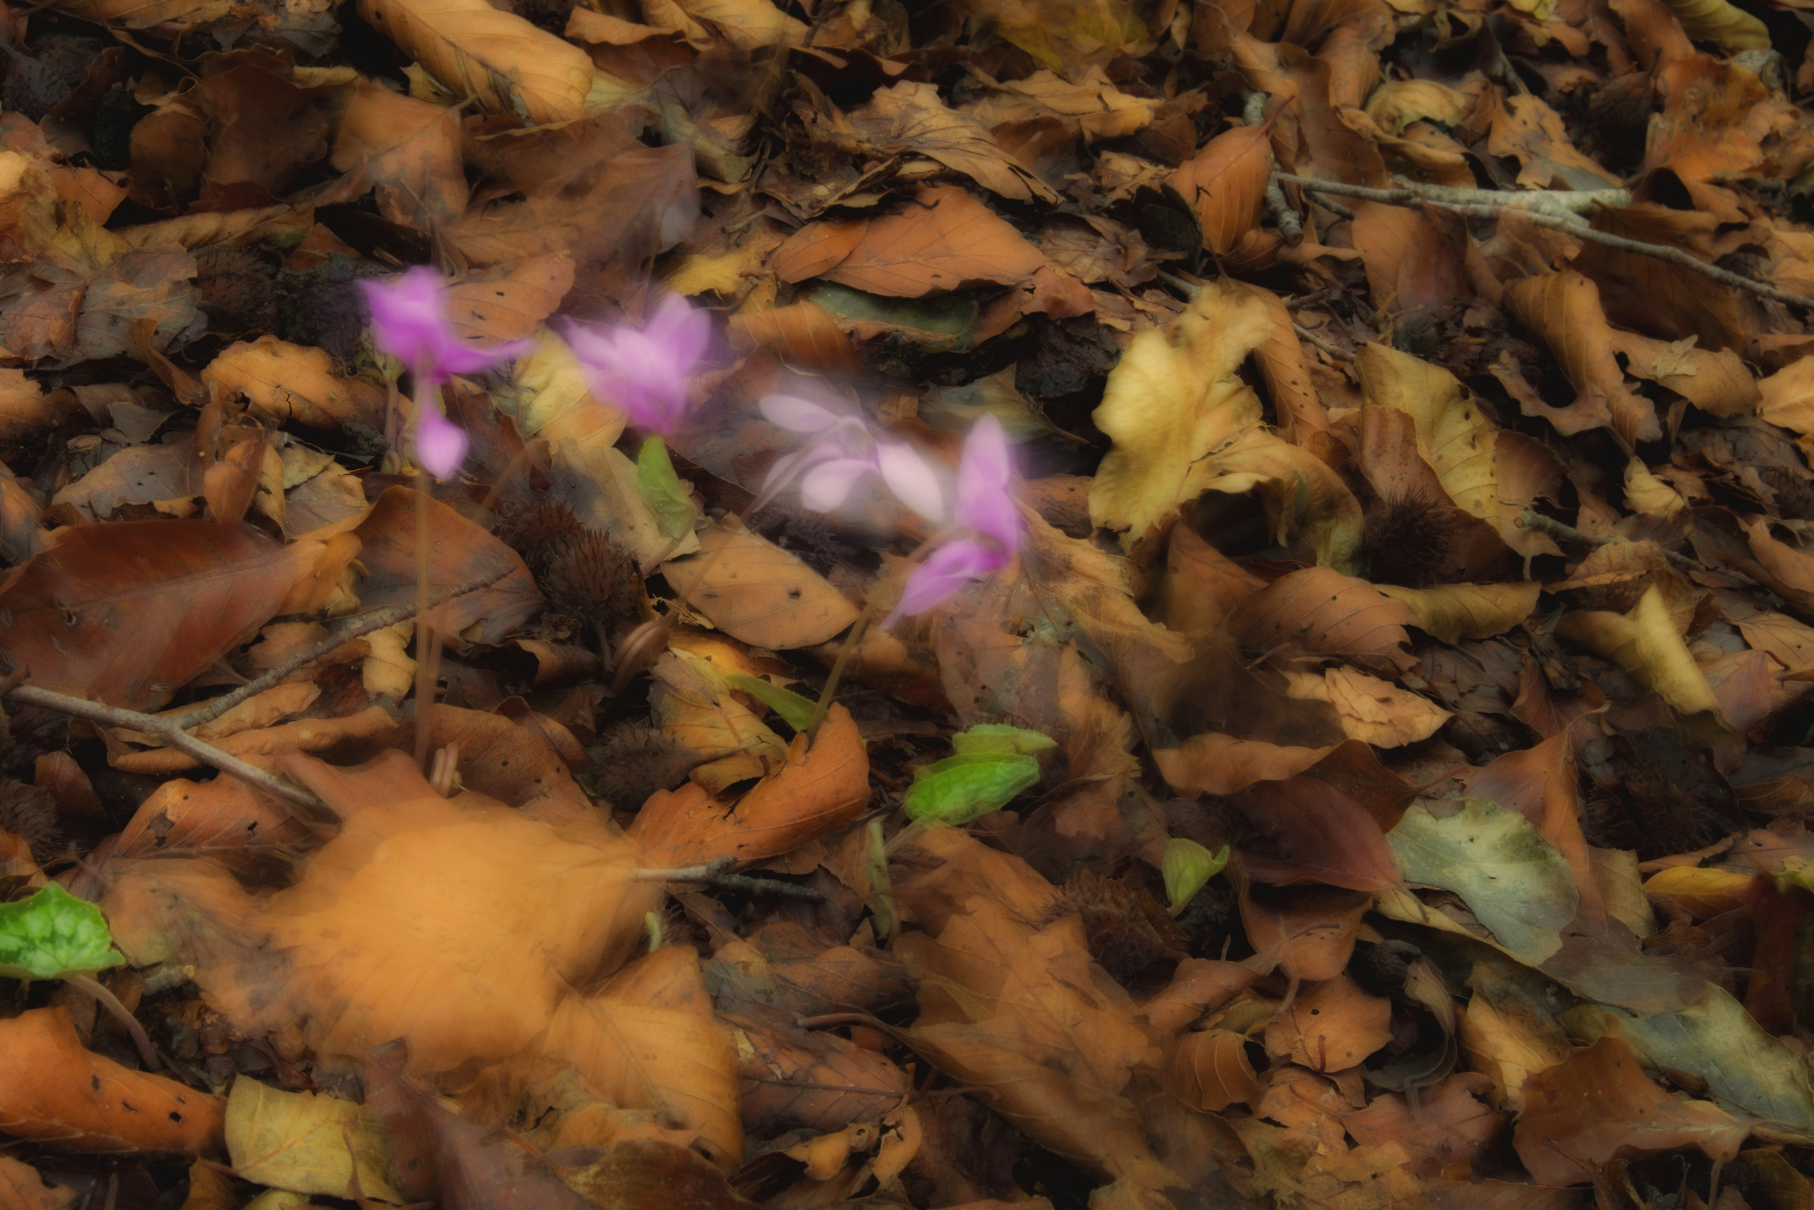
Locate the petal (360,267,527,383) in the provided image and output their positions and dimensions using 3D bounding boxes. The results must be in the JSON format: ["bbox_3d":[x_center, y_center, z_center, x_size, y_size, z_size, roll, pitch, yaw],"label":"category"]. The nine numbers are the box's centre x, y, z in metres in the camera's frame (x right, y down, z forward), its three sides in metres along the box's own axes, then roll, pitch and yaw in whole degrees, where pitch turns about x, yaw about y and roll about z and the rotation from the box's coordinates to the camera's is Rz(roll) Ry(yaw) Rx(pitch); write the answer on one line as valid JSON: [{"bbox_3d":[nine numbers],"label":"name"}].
[{"bbox_3d":[-0.104,-0.063,0.780,0.040,0.024,0.028,-4,40,-4],"label":"petal"}]

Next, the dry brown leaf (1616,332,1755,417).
[{"bbox_3d":[0.220,-0.065,0.983,0.040,0.011,0.023,26,55,20],"label":"dry brown leaf"}]

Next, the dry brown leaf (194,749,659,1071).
[{"bbox_3d":[-0.101,0.065,0.752,0.092,0.027,0.072,0,40,0],"label":"dry brown leaf"}]

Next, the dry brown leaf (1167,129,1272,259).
[{"bbox_3d":[0.086,-0.115,0.966,0.028,0.028,0.025,0,40,0],"label":"dry brown leaf"}]

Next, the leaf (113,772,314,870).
[{"bbox_3d":[-0.156,0.049,0.782,0.045,0.014,0.020,0,40,0],"label":"leaf"}]

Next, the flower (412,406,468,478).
[{"bbox_3d":[-0.102,-0.035,0.760,0.011,0.014,0.010,0,40,0],"label":"flower"}]

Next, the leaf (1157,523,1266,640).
[{"bbox_3d":[0.080,-0.006,0.905,0.027,0.012,0.030,0,82,0],"label":"leaf"}]

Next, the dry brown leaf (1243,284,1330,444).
[{"bbox_3d":[0.094,-0.060,0.862,0.018,0.014,0.048,-10,66,-11],"label":"dry brown leaf"}]

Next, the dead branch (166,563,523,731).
[{"bbox_3d":[-0.126,0.009,0.782,0.085,0.008,0.008,-26,46,-24],"label":"dead branch"}]

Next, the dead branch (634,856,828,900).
[{"bbox_3d":[-0.042,0.065,0.821,0.047,0.005,0.008,9,38,8],"label":"dead branch"}]

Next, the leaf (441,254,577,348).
[{"bbox_3d":[-0.101,-0.077,0.887,0.032,0.010,0.028,6,50,8],"label":"leaf"}]

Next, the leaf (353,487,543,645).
[{"bbox_3d":[-0.111,-0.010,0.848,0.046,0.018,0.035,3,40,4],"label":"leaf"}]

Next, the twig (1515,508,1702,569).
[{"bbox_3d":[0.175,-0.017,0.866,0.051,0.005,0.006,10,41,12],"label":"twig"}]

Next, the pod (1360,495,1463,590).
[{"bbox_3d":[0.118,-0.015,0.808,0.023,0.018,0.020,0,40,0],"label":"pod"}]

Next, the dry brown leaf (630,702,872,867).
[{"bbox_3d":[-0.039,0.044,0.850,0.062,0.020,0.033,-16,47,-15],"label":"dry brown leaf"}]

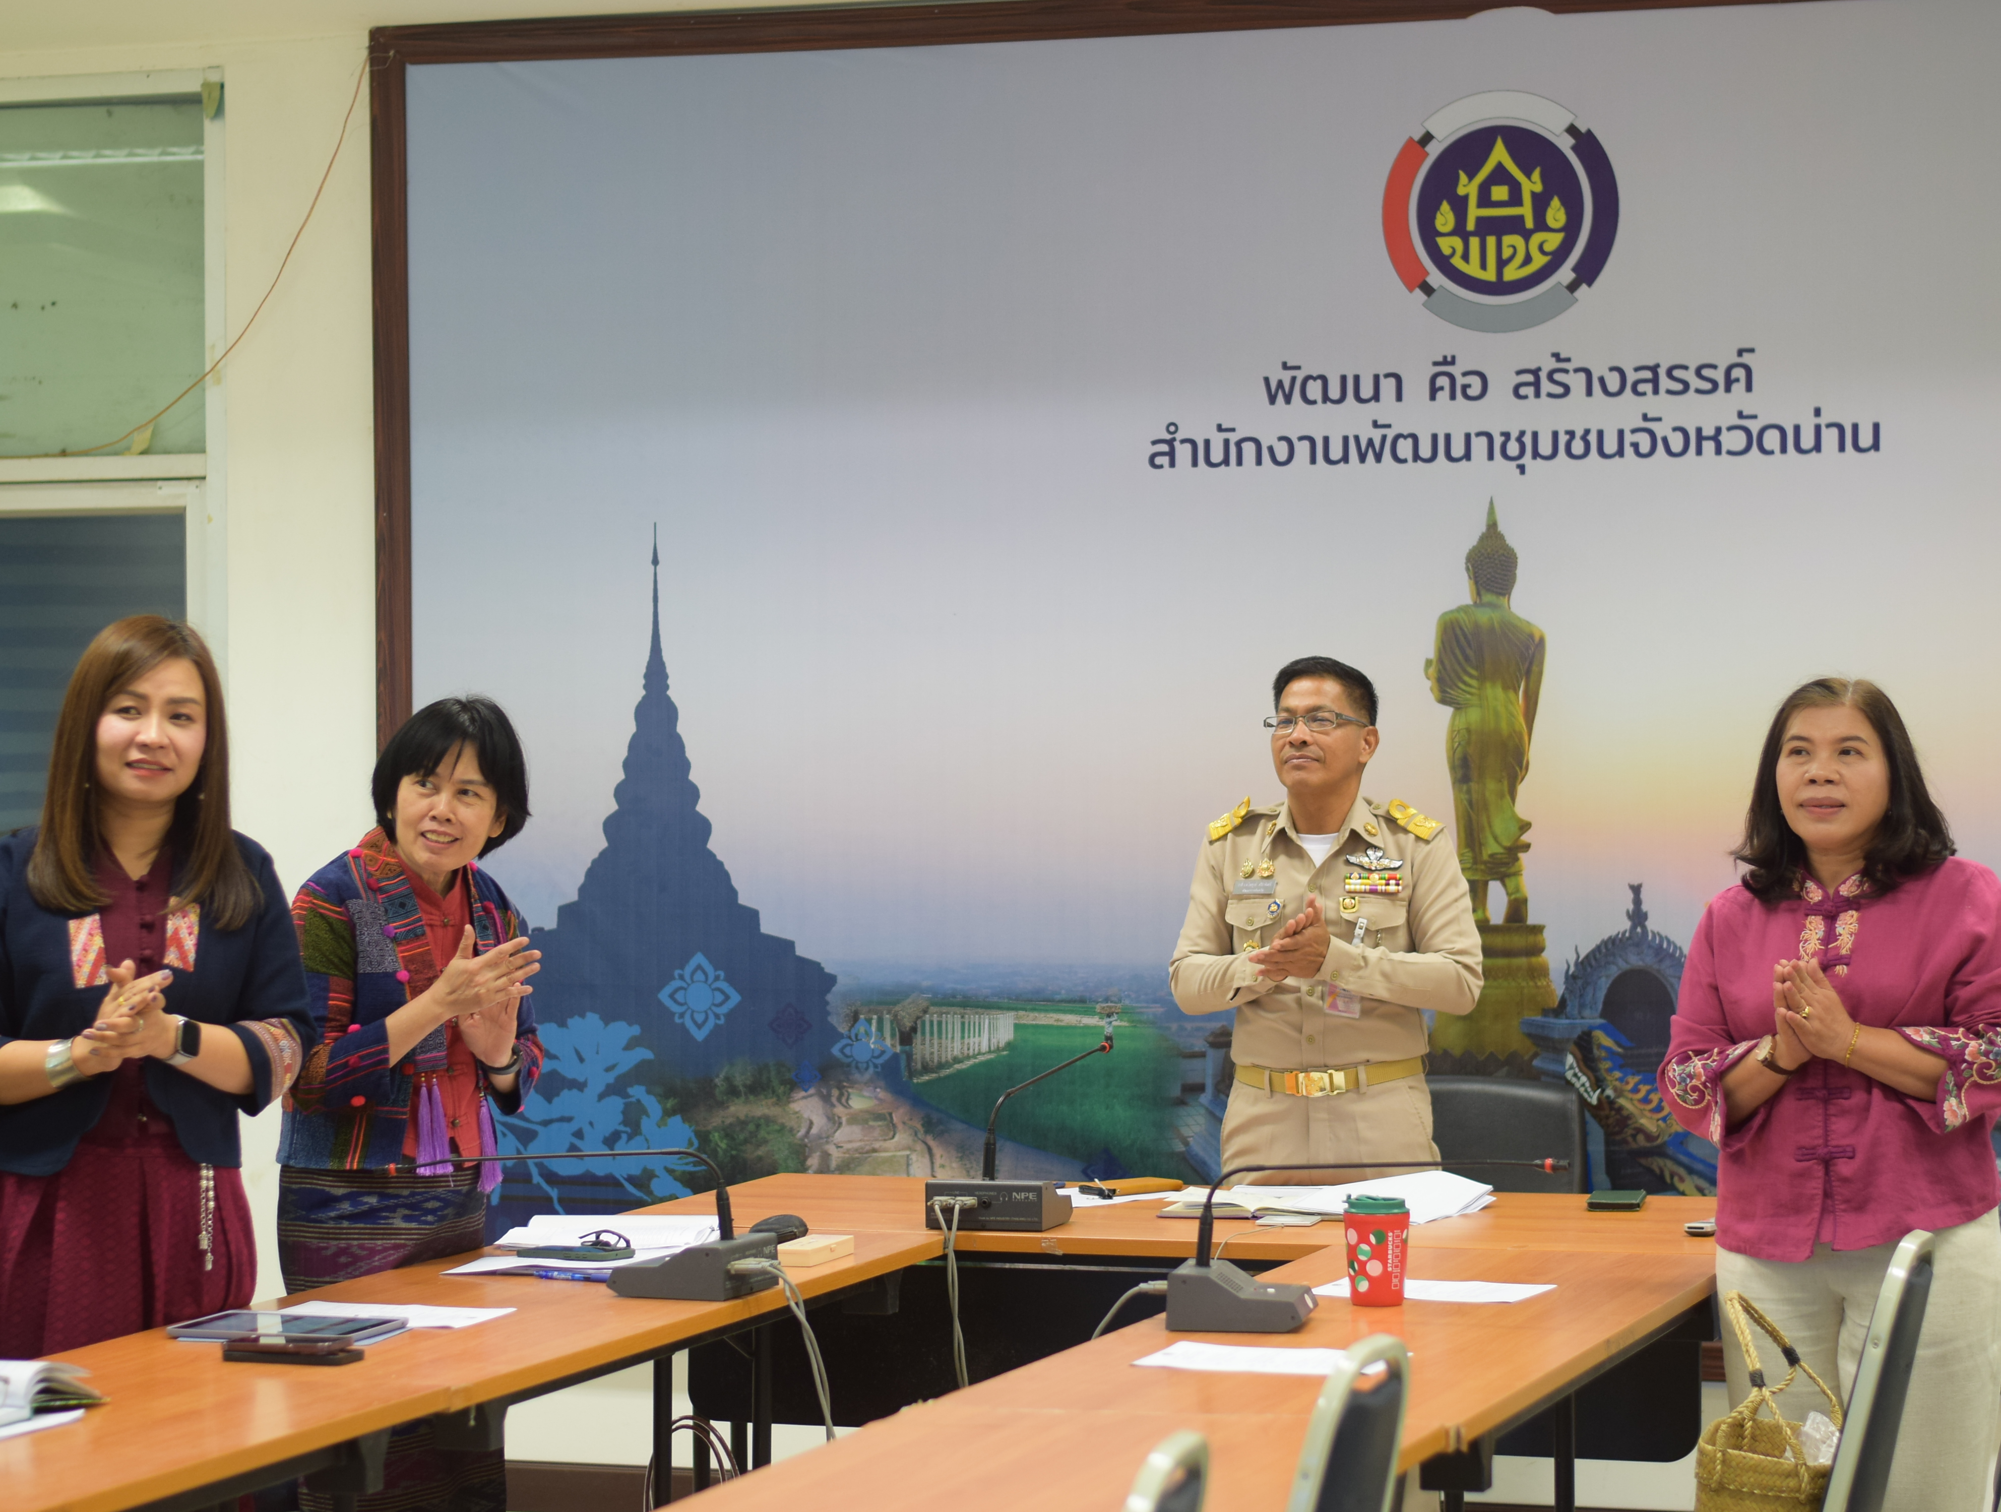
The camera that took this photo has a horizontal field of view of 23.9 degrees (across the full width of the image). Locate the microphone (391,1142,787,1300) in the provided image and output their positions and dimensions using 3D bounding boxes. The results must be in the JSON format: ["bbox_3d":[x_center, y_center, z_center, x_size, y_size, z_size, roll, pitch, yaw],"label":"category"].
[{"bbox_3d":[-0.628,0.658,6.782,0.585,0.200,0.180,0,1,20],"label":"microphone"}]

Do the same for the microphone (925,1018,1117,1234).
[{"bbox_3d":[0.068,0.609,7.641,0.185,0.255,0.580,0,1,20],"label":"microphone"}]

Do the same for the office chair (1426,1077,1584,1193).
[{"bbox_3d":[0.719,1.024,8.201,0.600,0.905,0.600,0,1,18],"label":"office chair"}]

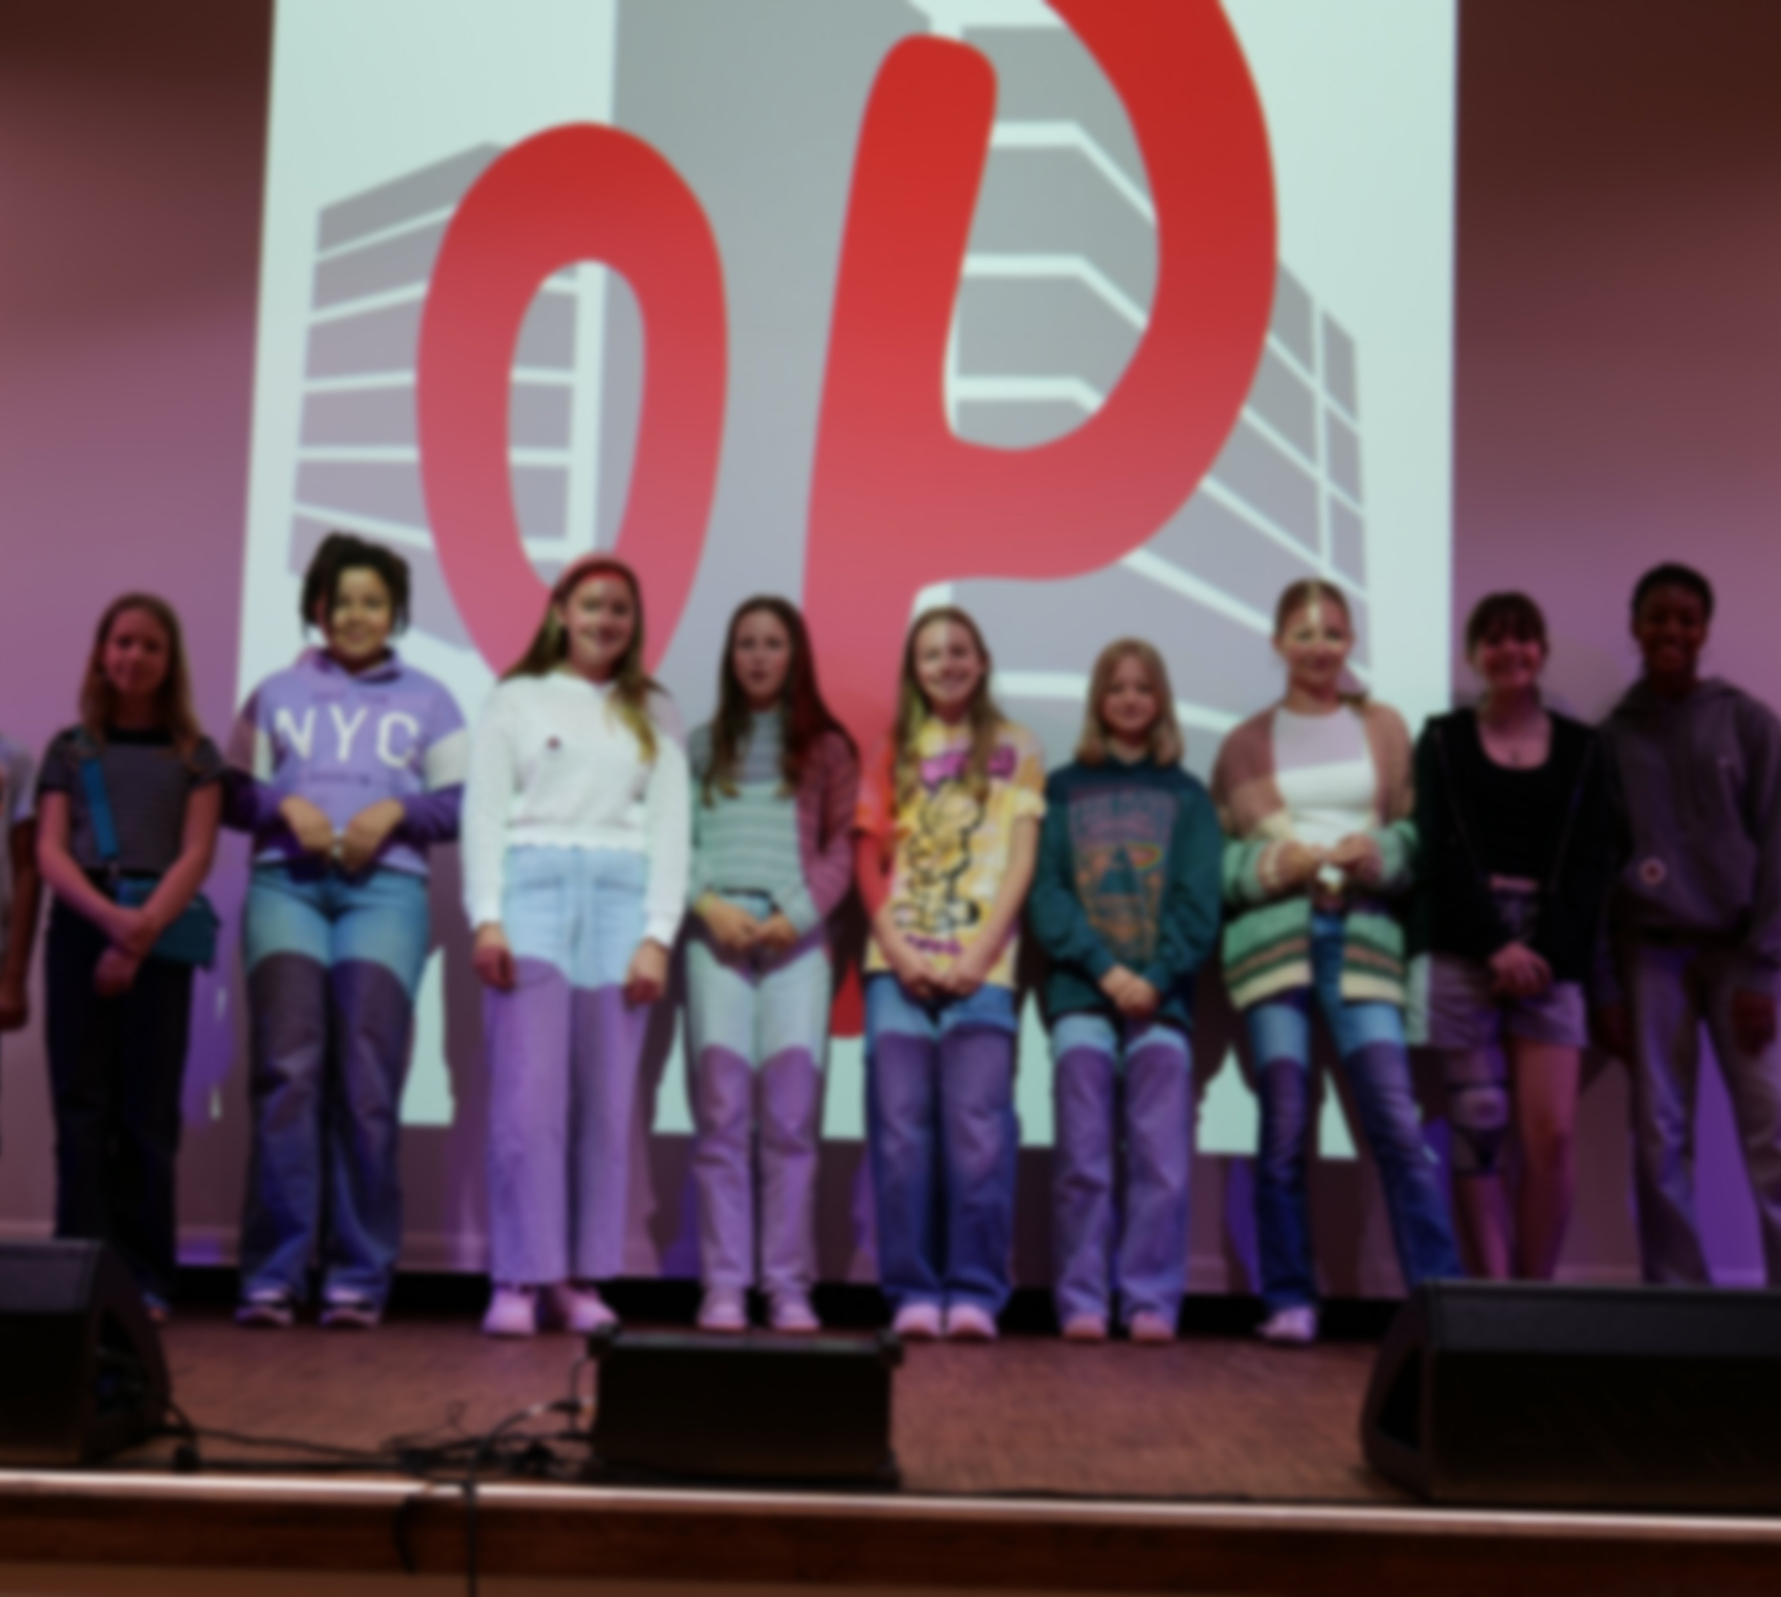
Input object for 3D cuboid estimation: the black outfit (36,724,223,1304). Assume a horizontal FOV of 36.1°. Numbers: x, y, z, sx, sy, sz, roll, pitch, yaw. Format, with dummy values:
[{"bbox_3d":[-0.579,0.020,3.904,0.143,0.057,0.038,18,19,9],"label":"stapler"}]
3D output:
[{"bbox_3d":[-1.563,0.439,5.606,0.384,1.196,0.270,2,-6,-8],"label":"black outfit"}]

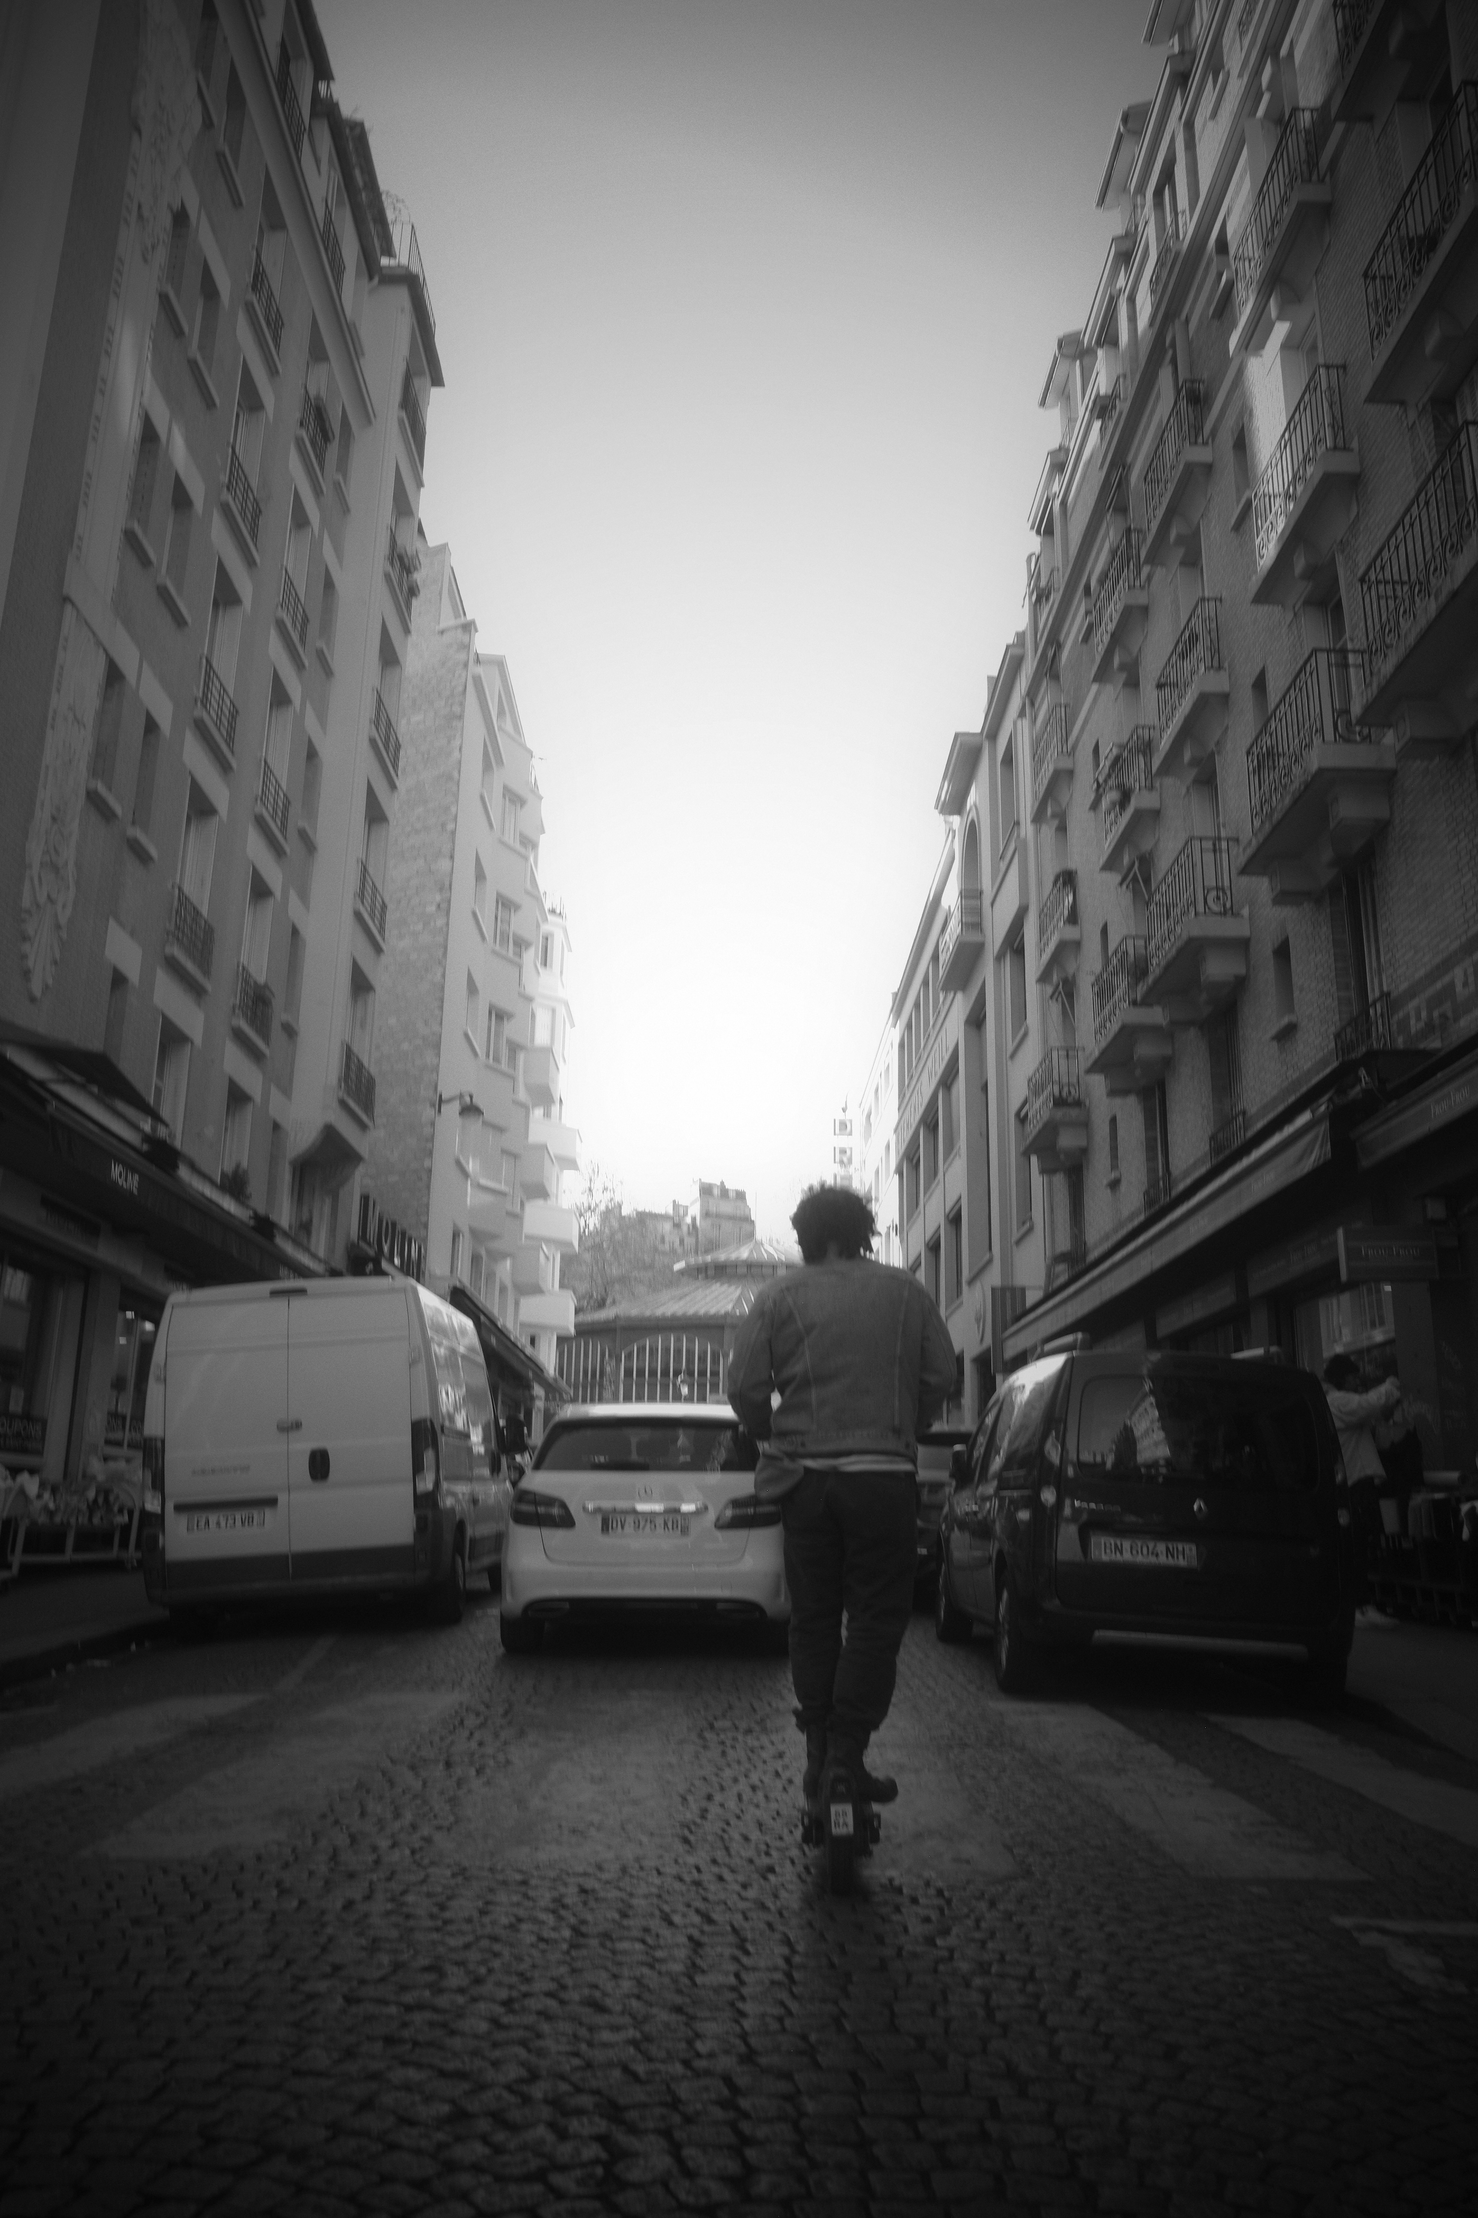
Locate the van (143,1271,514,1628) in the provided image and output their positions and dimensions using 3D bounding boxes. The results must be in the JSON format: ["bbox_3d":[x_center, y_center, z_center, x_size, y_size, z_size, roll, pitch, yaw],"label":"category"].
[{"bbox_3d":[-3.120,2.930,14.350,2.060,2.480,5.400,-4,-12,-2],"label":"van"}]

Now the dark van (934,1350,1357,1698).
[{"bbox_3d":[2.320,2.500,10.500,1.830,1.820,4.220,3,-12,1],"label":"dark van"}]

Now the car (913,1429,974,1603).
[{"bbox_3d":[1.950,3.720,16.100,1.790,1.480,4.250,1,-12,0],"label":"car"}]

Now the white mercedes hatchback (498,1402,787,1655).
[{"bbox_3d":[-0.615,2.880,12.100,1.790,1.550,4.360,1,-12,-2],"label":"white mercedes hatchback"}]

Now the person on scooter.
[{"bbox_3d":[0.308,1.110,5.180,0.670,1.760,0.550,1,-14,0],"label":"person on scooter"}]

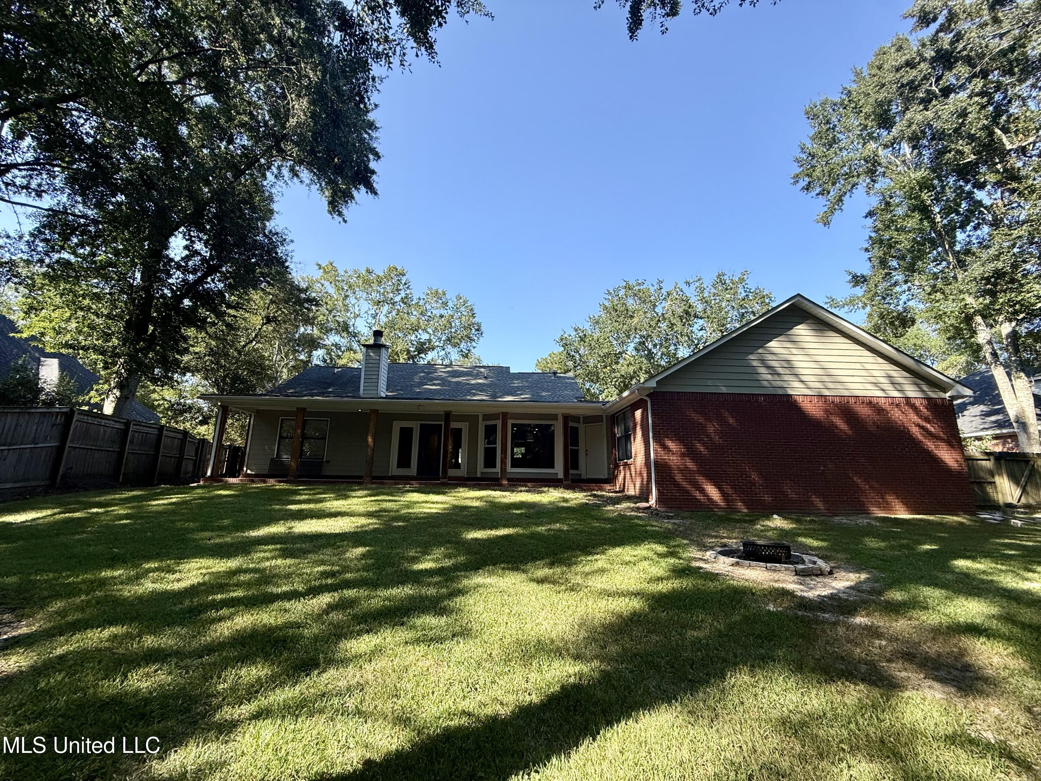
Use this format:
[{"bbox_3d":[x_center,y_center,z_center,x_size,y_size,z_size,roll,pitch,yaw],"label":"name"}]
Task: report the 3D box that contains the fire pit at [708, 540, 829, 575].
[{"bbox_3d":[3.599,2.403,6.203,1.571,0.276,1.571,-6,-14,28],"label":"fire pit"}]

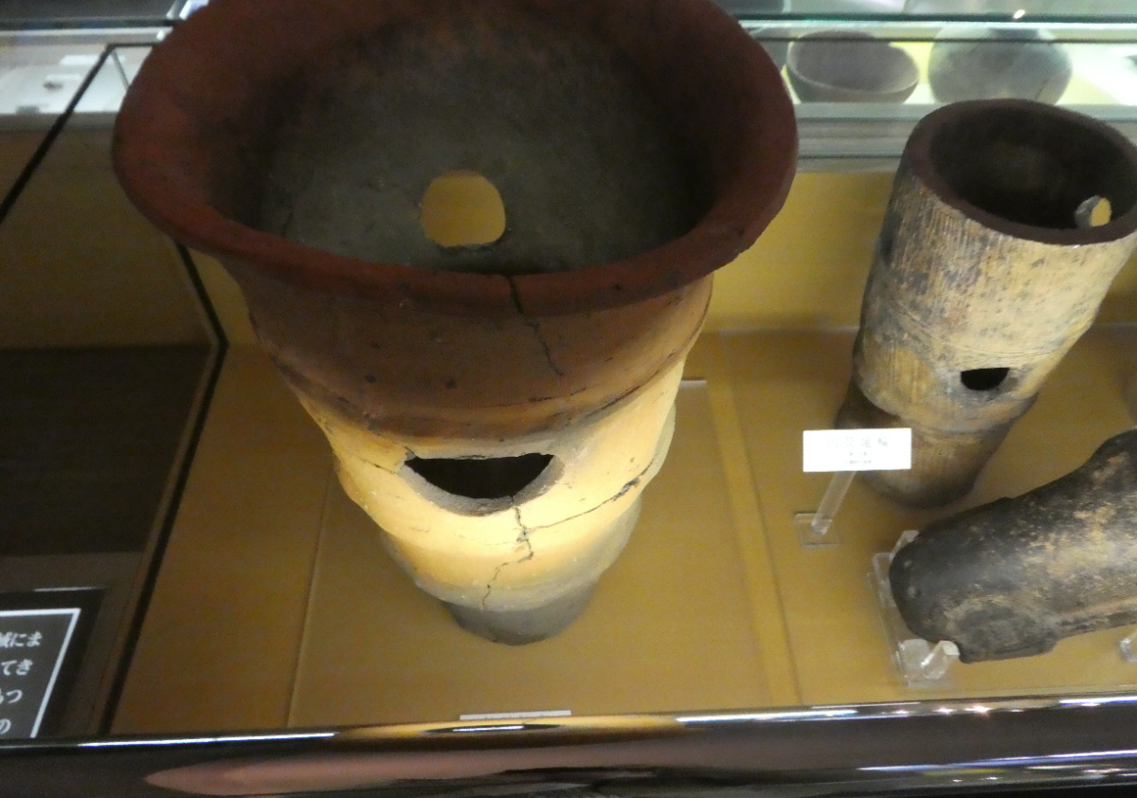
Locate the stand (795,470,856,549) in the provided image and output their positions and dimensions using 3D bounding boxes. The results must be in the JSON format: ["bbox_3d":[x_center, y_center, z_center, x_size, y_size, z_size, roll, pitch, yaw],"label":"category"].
[{"bbox_3d":[0.274,0.105,0.815,0.042,0.121,0.043,-1,52,-2],"label":"stand"}]

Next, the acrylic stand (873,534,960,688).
[{"bbox_3d":[0.348,0.204,0.782,0.048,0.054,0.143,-1,52,-2],"label":"acrylic stand"}]

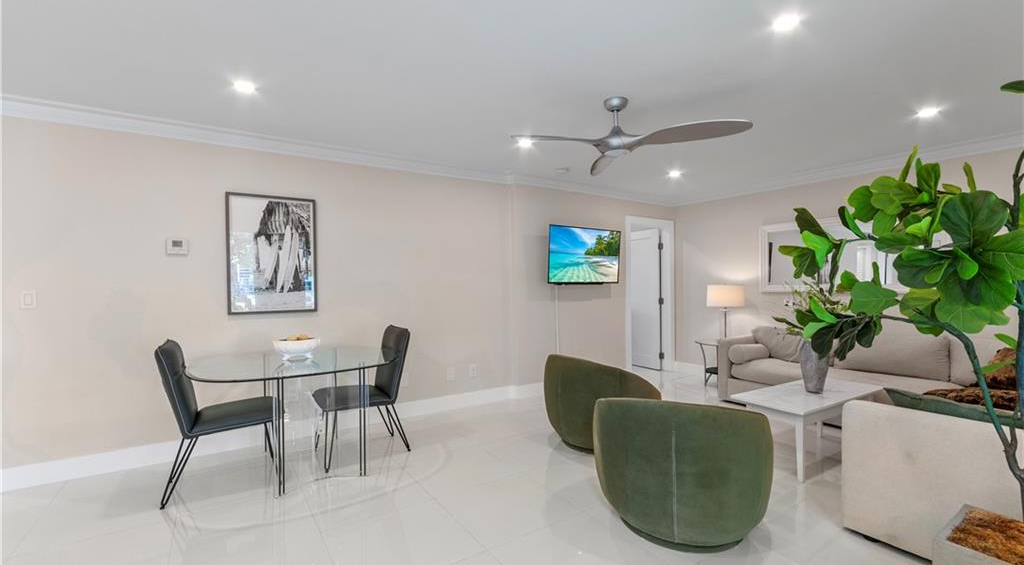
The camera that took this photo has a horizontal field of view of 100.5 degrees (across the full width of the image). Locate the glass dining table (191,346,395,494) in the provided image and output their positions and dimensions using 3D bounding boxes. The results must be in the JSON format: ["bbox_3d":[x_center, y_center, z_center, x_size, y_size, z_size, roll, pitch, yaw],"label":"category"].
[{"bbox_3d":[-1.425,0.902,3.000,1.340,0.740,1.180,-1,0,-34],"label":"glass dining table"}]

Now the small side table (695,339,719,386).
[{"bbox_3d":[2.538,0.979,5.091,0.500,0.520,0.500,-1,0,-32],"label":"small side table"}]

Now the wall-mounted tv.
[{"bbox_3d":[0.837,-0.302,4.828,1.115,0.640,0.070,-1,3,-34],"label":"wall-mounted tv"}]

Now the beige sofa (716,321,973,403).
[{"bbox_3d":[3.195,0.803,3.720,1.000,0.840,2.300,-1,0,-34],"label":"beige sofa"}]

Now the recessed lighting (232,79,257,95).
[{"bbox_3d":[-1.578,-1.146,2.513,0.115,0.025,0.115,-1,0,-32],"label":"recessed lighting"}]

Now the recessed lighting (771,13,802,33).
[{"bbox_3d":[1.238,-1.163,1.922,0.110,0.025,0.110,-1,0,-32],"label":"recessed lighting"}]

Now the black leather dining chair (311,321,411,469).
[{"bbox_3d":[-1.122,0.814,3.202,0.620,0.910,0.460,-1,0,-34],"label":"black leather dining chair"}]

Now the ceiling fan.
[{"bbox_3d":[0.674,-0.997,2.873,1.400,0.375,1.300,-1,0,0],"label":"ceiling fan"}]

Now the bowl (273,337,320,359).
[{"bbox_3d":[-1.583,0.494,3.128,0.316,0.140,0.290,-1,0,-32],"label":"bowl"}]

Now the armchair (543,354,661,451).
[{"bbox_3d":[0.719,0.890,3.381,0.860,0.720,0.880,-1,0,-41],"label":"armchair"}]

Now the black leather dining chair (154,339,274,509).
[{"bbox_3d":[-1.847,0.829,2.745,0.630,0.920,0.460,-1,0,-32],"label":"black leather dining chair"}]

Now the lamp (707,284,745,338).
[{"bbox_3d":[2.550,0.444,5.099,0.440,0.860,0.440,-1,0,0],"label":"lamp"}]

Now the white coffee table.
[{"bbox_3d":[2.178,1.036,3.150,1.150,0.440,0.500,-1,0,-32],"label":"white coffee table"}]

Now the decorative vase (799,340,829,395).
[{"bbox_3d":[2.210,0.626,3.157,0.176,0.380,0.176,-1,0,-32],"label":"decorative vase"}]

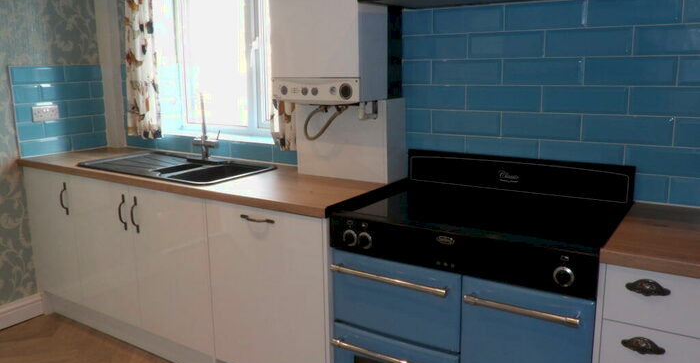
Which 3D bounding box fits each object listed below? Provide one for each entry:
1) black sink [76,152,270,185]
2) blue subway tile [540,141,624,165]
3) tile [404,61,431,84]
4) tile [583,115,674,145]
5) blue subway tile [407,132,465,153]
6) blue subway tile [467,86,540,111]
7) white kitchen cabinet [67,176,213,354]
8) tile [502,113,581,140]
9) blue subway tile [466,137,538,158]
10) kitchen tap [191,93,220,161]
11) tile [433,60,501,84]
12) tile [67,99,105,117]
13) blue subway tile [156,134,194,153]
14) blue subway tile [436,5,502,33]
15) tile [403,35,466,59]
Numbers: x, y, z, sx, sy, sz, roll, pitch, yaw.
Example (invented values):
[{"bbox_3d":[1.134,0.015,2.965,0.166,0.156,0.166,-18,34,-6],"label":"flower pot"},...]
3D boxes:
[{"bbox_3d":[-0.893,0.005,2.887,1.000,0.180,0.500,6,13,32],"label":"black sink"},{"bbox_3d":[0.875,-0.099,2.149,0.300,0.100,0.010,6,13,32],"label":"blue subway tile"},{"bbox_3d":[0.294,-0.466,2.445,0.135,0.100,0.010,6,13,32],"label":"tile"},{"bbox_3d":[0.997,-0.187,2.052,0.300,0.100,0.010,6,13,32],"label":"tile"},{"bbox_3d":[0.365,-0.154,2.465,0.292,0.100,0.010,6,13,32],"label":"blue subway tile"},{"bbox_3d":[0.602,-0.325,2.226,0.296,0.099,0.010,7,14,32],"label":"blue subway tile"},{"bbox_3d":[-0.851,0.321,2.894,1.002,0.713,0.580,6,13,34],"label":"white kitchen cabinet"},{"bbox_3d":[0.728,-0.210,2.167,0.296,0.099,0.010,7,14,32],"label":"tile"},{"bbox_3d":[0.607,-0.125,2.265,0.296,0.099,0.010,7,14,32],"label":"blue subway tile"},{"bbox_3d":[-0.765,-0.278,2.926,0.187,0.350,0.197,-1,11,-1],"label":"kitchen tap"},{"bbox_3d":[0.470,-0.436,2.268,0.300,0.100,0.010,6,13,34],"label":"tile"},{"bbox_3d":[-1.614,-0.448,3.471,0.010,0.100,0.244,6,13,32],"label":"tile"},{"bbox_3d":[-1.040,-0.225,3.378,0.305,0.099,0.010,6,13,34],"label":"blue subway tile"},{"bbox_3d":[0.466,-0.635,2.229,0.300,0.100,0.010,6,13,34],"label":"blue subway tile"},{"bbox_3d":[0.358,-0.561,2.383,0.292,0.100,0.010,6,13,32],"label":"tile"}]

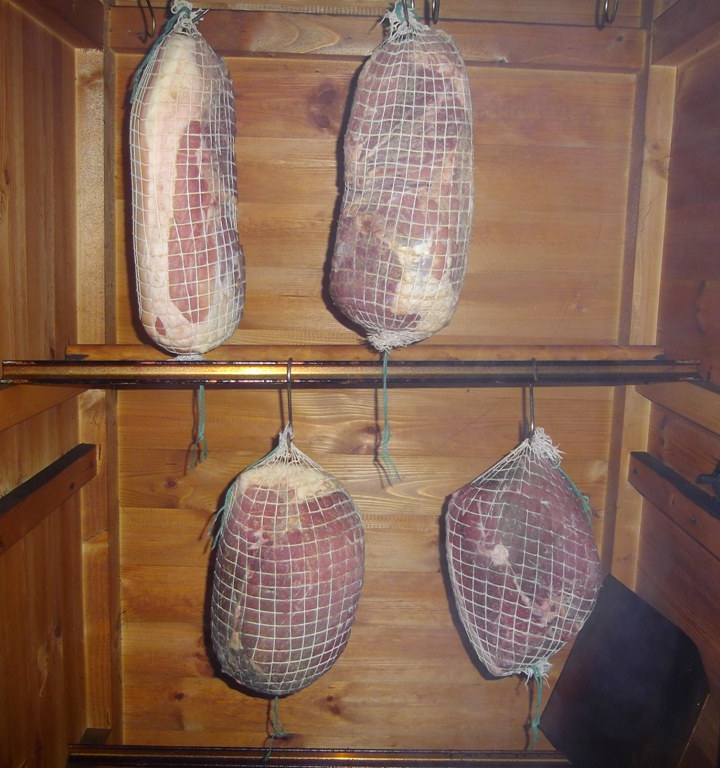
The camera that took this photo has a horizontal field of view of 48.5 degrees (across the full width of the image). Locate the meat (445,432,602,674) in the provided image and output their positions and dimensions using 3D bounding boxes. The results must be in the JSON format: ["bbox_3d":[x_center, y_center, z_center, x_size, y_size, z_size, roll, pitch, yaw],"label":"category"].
[{"bbox_3d":[0.179,0.188,0.878,0.171,0.282,0.125,2,8,-1],"label":"meat"}]

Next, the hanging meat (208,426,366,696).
[{"bbox_3d":[-0.078,0.195,0.865,0.166,0.303,0.125,2,8,-1],"label":"hanging meat"}]

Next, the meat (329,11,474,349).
[{"bbox_3d":[0.042,-0.200,0.794,0.142,0.338,0.120,2,8,-1],"label":"meat"}]

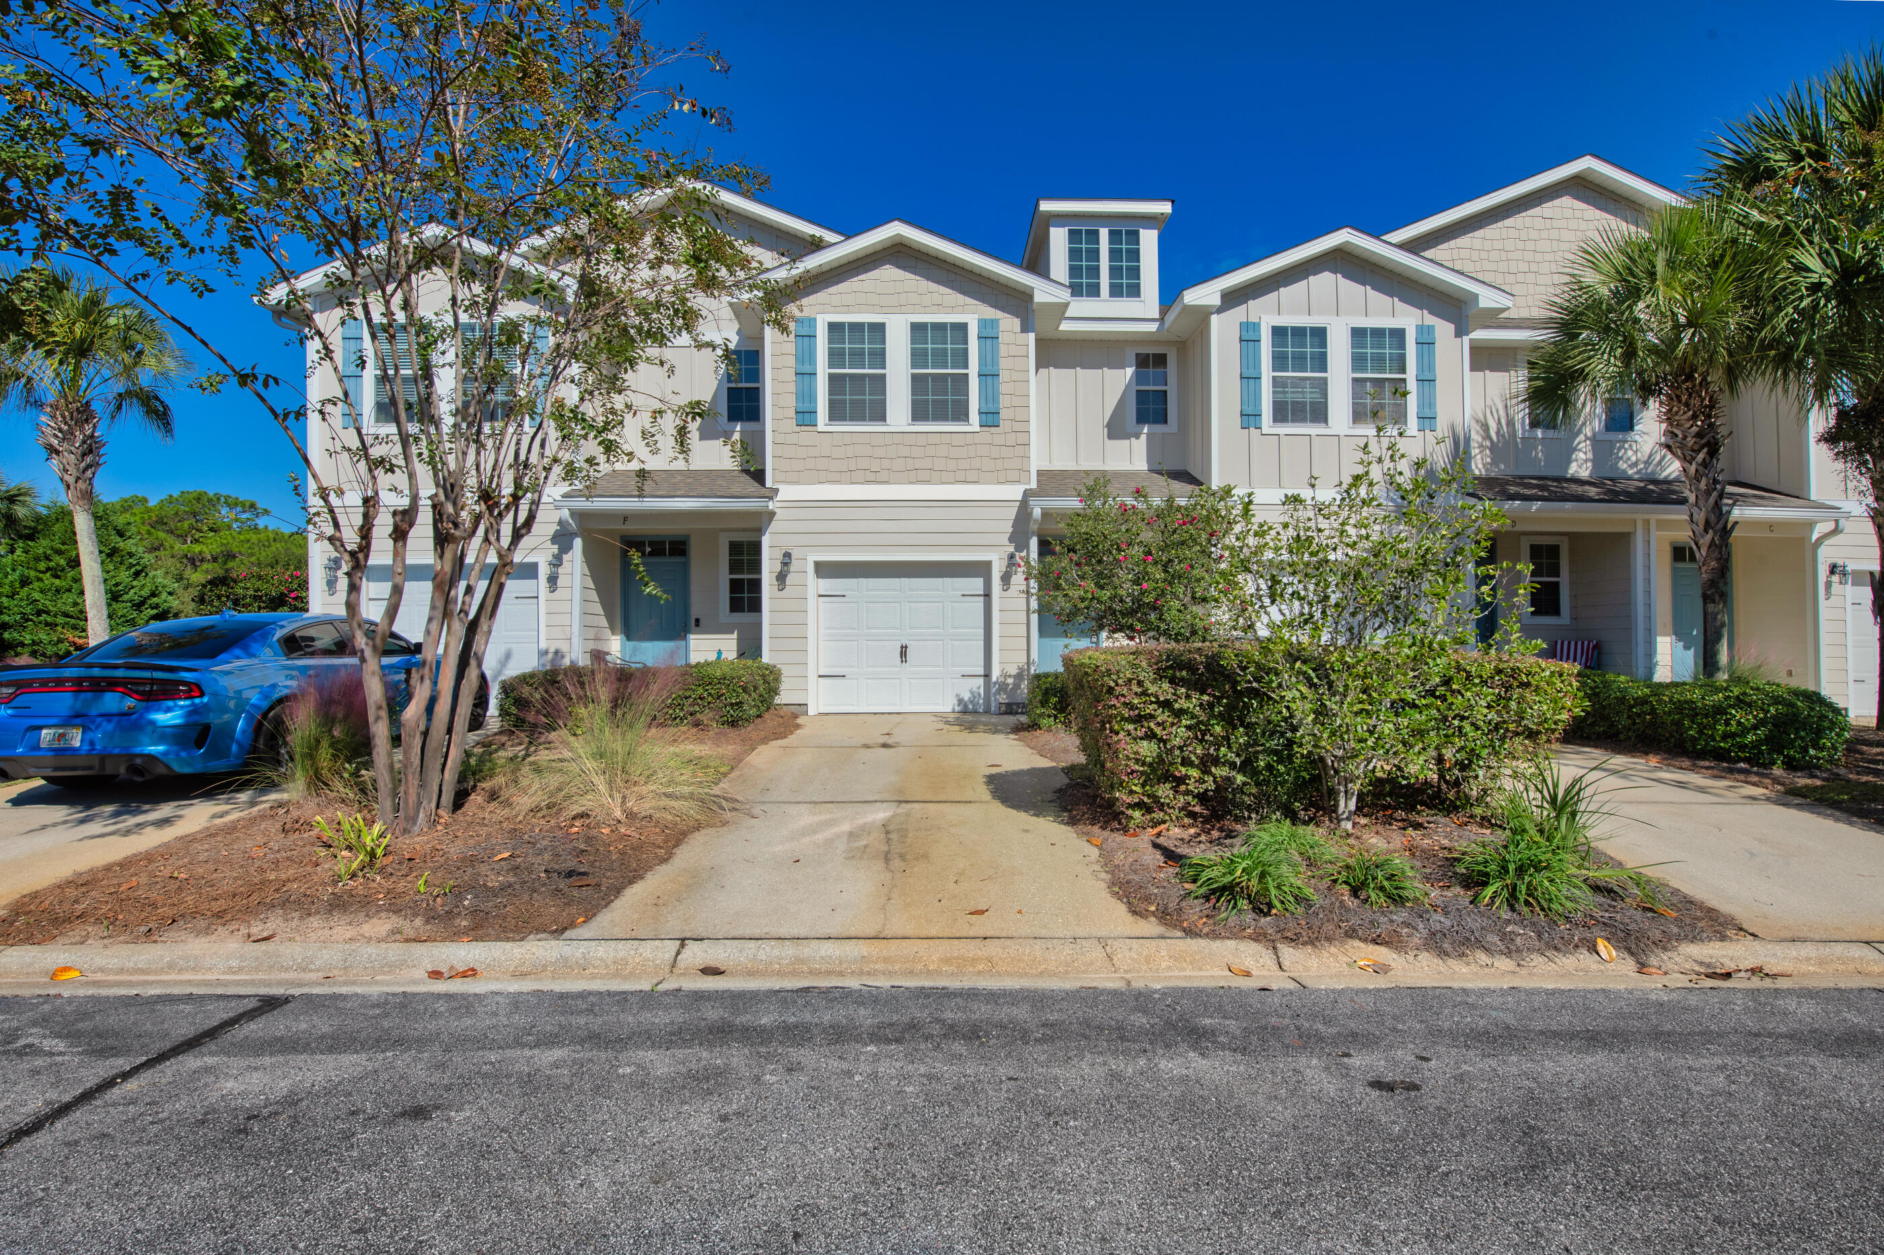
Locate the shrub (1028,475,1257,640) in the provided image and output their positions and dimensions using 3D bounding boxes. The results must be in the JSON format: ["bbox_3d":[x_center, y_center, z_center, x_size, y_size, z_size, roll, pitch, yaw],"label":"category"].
[{"bbox_3d":[2.230,-0.210,10.200,2.500,2.950,2.300,0,0,0],"label":"shrub"}]

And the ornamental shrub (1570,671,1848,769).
[{"bbox_3d":[8.020,0.920,9.620,1.400,0.800,2.500,0,0,-33],"label":"ornamental shrub"}]

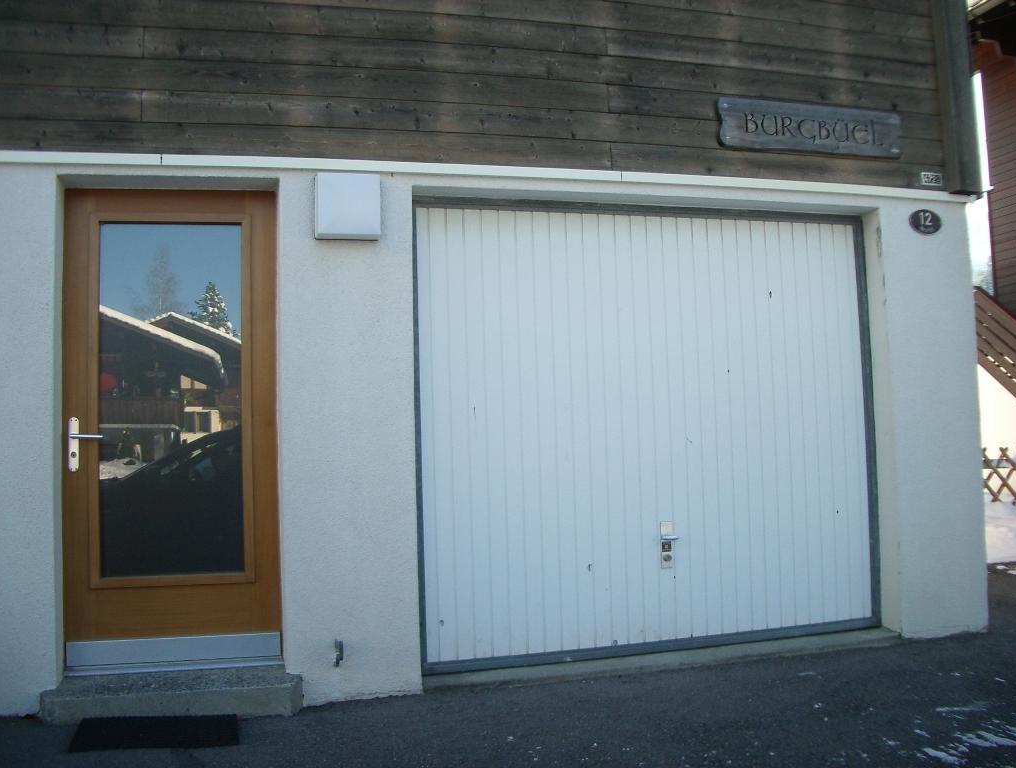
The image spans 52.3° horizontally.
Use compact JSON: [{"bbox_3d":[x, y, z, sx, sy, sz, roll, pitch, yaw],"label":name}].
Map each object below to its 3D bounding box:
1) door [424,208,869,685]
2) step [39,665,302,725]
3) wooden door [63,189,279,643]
[{"bbox_3d":[0.731,0.208,4.968,2.327,2.056,0.061,-1,-4,-16],"label":"door"},{"bbox_3d":[-1.325,1.244,4.141,0.998,0.125,0.436,-1,-4,-16],"label":"step"},{"bbox_3d":[-1.447,0.147,4.448,0.898,1.945,0.071,-1,-4,-16],"label":"wooden door"}]

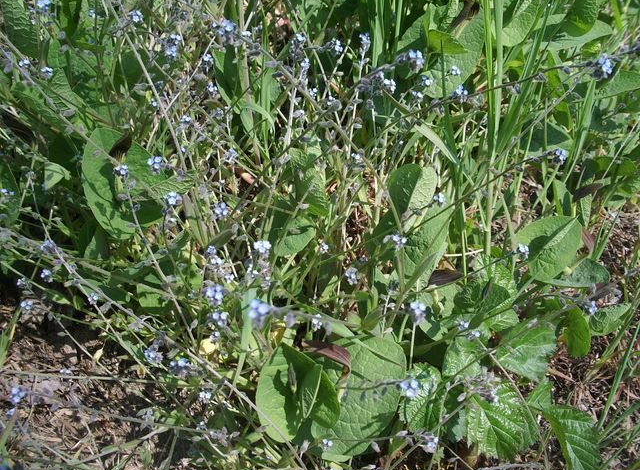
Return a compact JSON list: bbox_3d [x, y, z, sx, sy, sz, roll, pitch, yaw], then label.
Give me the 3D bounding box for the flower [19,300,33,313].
[{"bbox_3d":[-0.228,0.055,0.500,0.010,0.009,0.009,0,43,0],"label":"flower"}]

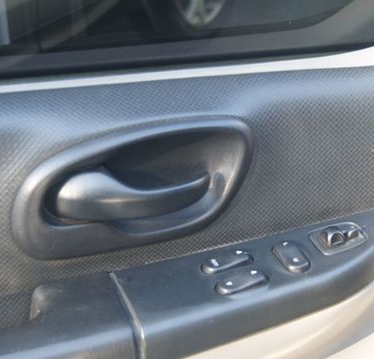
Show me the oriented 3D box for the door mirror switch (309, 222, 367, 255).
[{"bbox_3d":[0.121,0.046,0.705,0.042,0.013,0.030,-16,31,-10],"label":"door mirror switch"}]

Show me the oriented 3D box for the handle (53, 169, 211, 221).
[{"bbox_3d":[-0.042,0.011,0.680,0.119,0.030,0.030,-7,29,-15],"label":"handle"}]

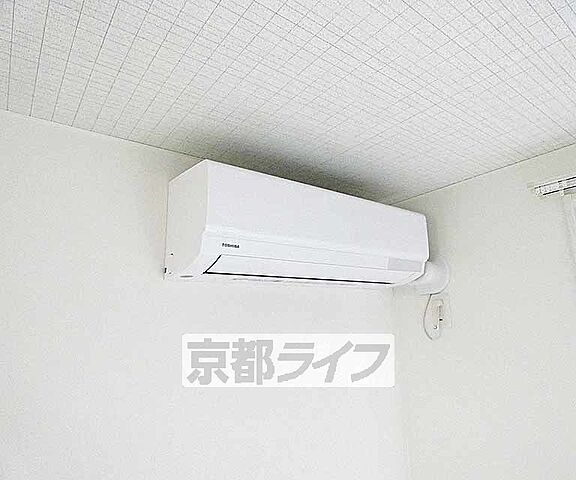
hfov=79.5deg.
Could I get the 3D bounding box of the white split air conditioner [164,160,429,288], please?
[{"bbox_3d":[0.096,0.004,1.006,0.820,0.238,0.205,8,-14,-38],"label":"white split air conditioner"}]

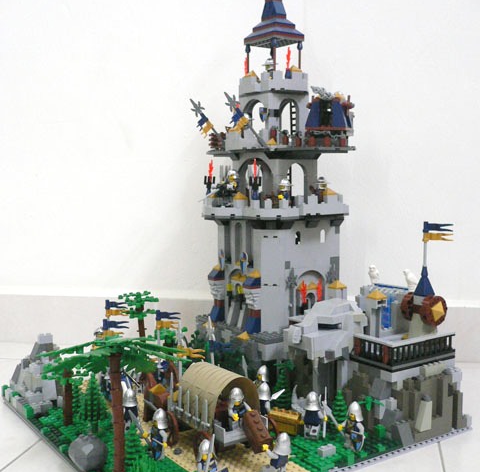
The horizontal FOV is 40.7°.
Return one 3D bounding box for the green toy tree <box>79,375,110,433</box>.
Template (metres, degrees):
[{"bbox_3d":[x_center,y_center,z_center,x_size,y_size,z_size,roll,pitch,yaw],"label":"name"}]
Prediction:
[{"bbox_3d":[-0.151,0.174,0.672,0.033,0.066,0.033,-3,4,-33],"label":"green toy tree"}]

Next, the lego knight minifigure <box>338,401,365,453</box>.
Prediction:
[{"bbox_3d":[0.108,0.184,0.620,0.024,0.045,0.028,-3,4,-33],"label":"lego knight minifigure"}]

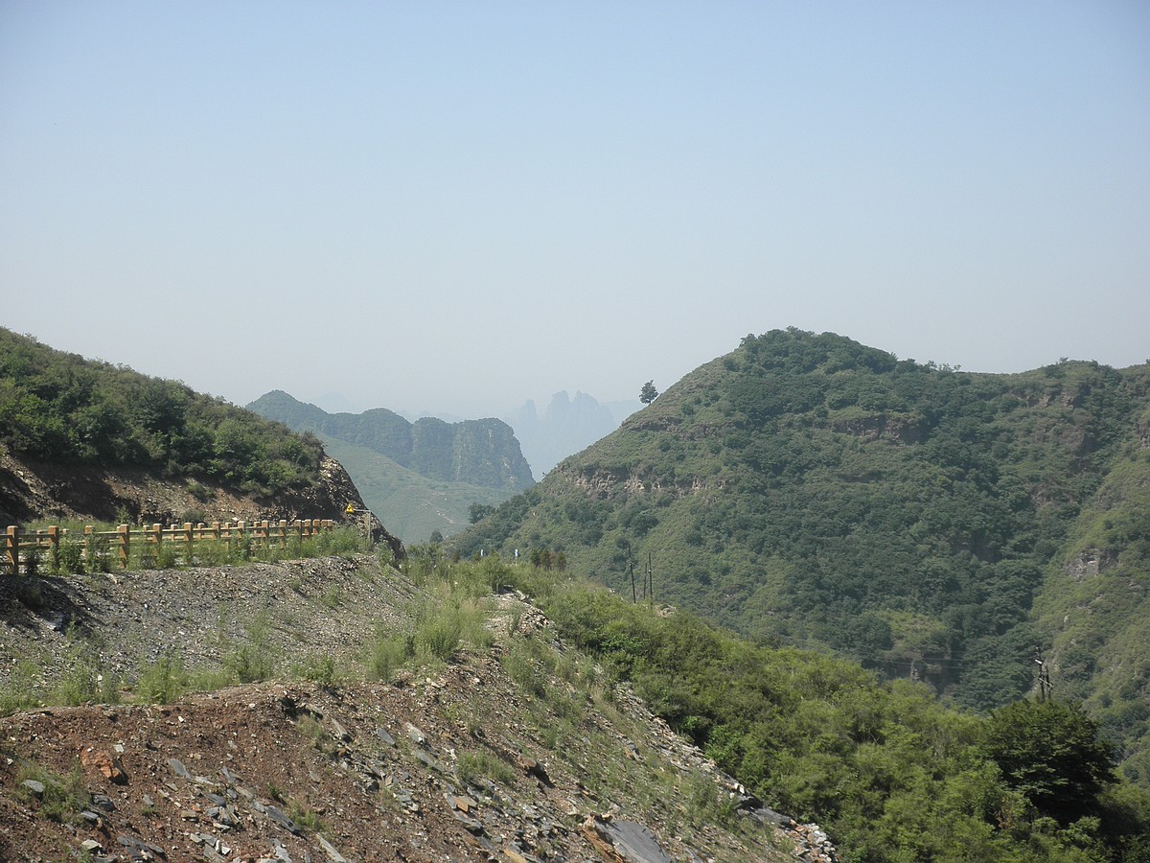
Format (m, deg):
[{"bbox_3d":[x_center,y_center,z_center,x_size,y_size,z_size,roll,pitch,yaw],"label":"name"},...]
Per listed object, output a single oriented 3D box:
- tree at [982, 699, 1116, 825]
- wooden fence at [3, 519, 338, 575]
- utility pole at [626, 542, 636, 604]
[{"bbox_3d":[25.403,17.800,130.000,7.200,7.200,7.000,0,-2,0],"label":"tree"},{"bbox_3d":[-10.495,3.333,73.439,1.742,1.220,31.660,0,-2,9],"label":"wooden fence"},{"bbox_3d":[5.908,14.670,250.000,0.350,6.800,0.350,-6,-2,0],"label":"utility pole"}]

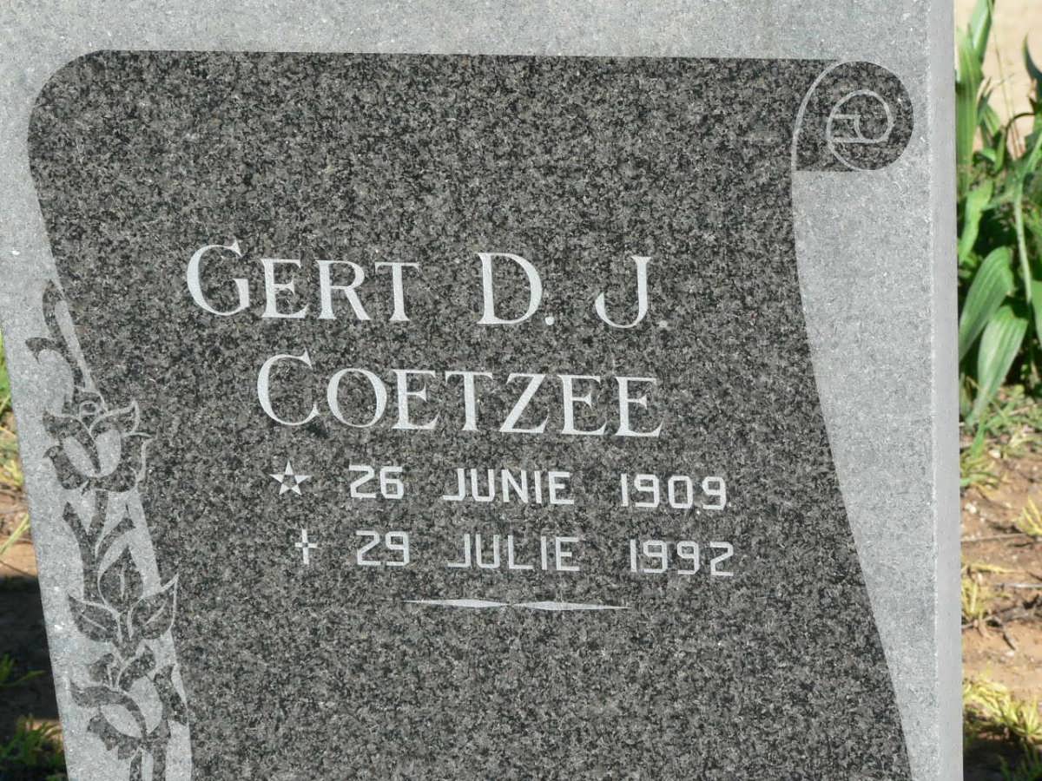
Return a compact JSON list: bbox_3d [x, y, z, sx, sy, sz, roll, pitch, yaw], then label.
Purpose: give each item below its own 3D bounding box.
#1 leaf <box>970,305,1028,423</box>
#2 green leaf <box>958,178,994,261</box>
[{"bbox_3d":[0.438,-0.024,5.550,0.044,0.108,0.035,15,0,6],"label":"leaf"},{"bbox_3d":[0.421,-0.157,5.600,0.021,0.080,0.025,19,3,5],"label":"green leaf"}]

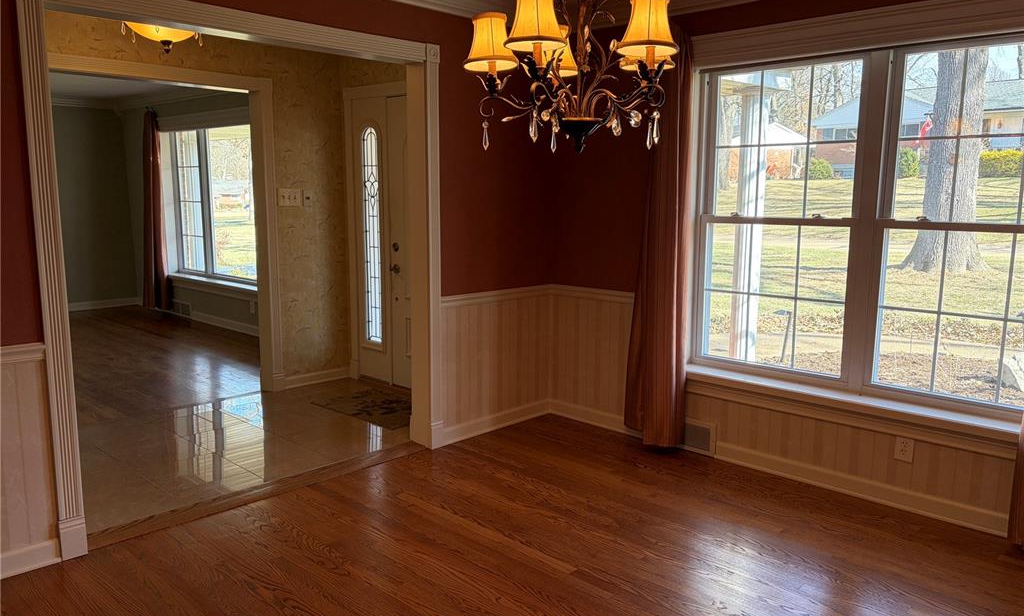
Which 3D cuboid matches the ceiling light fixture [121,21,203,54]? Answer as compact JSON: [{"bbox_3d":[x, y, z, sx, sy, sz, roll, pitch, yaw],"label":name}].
[{"bbox_3d":[-1.737,-1.445,3.854,0.435,0.332,0.435,9,12,43],"label":"ceiling light fixture"}]

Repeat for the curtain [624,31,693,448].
[{"bbox_3d":[0.805,-0.364,4.160,0.398,2.234,0.136,9,12,43],"label":"curtain"}]

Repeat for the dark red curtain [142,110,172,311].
[{"bbox_3d":[-4.077,-1.090,8.730,0.529,2.238,0.133,9,12,43],"label":"dark red curtain"}]

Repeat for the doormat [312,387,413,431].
[{"bbox_3d":[-0.854,0.650,5.070,0.872,0.012,0.536,9,12,43],"label":"doormat"}]

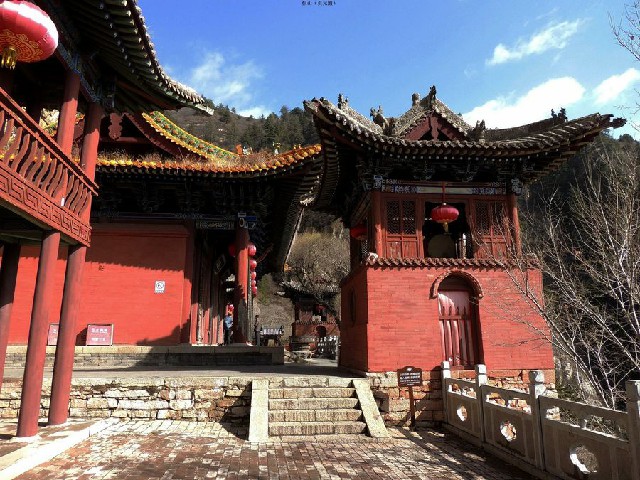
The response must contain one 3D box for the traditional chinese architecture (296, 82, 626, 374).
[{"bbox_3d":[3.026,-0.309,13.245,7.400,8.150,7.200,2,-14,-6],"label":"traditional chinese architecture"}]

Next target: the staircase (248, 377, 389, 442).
[{"bbox_3d":[-0.041,3.318,8.875,2.550,0.960,1.550,2,-14,-6],"label":"staircase"}]

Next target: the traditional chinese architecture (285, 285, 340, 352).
[{"bbox_3d":[-0.017,6.328,40.380,7.100,7.900,7.000,2,-14,-6],"label":"traditional chinese architecture"}]

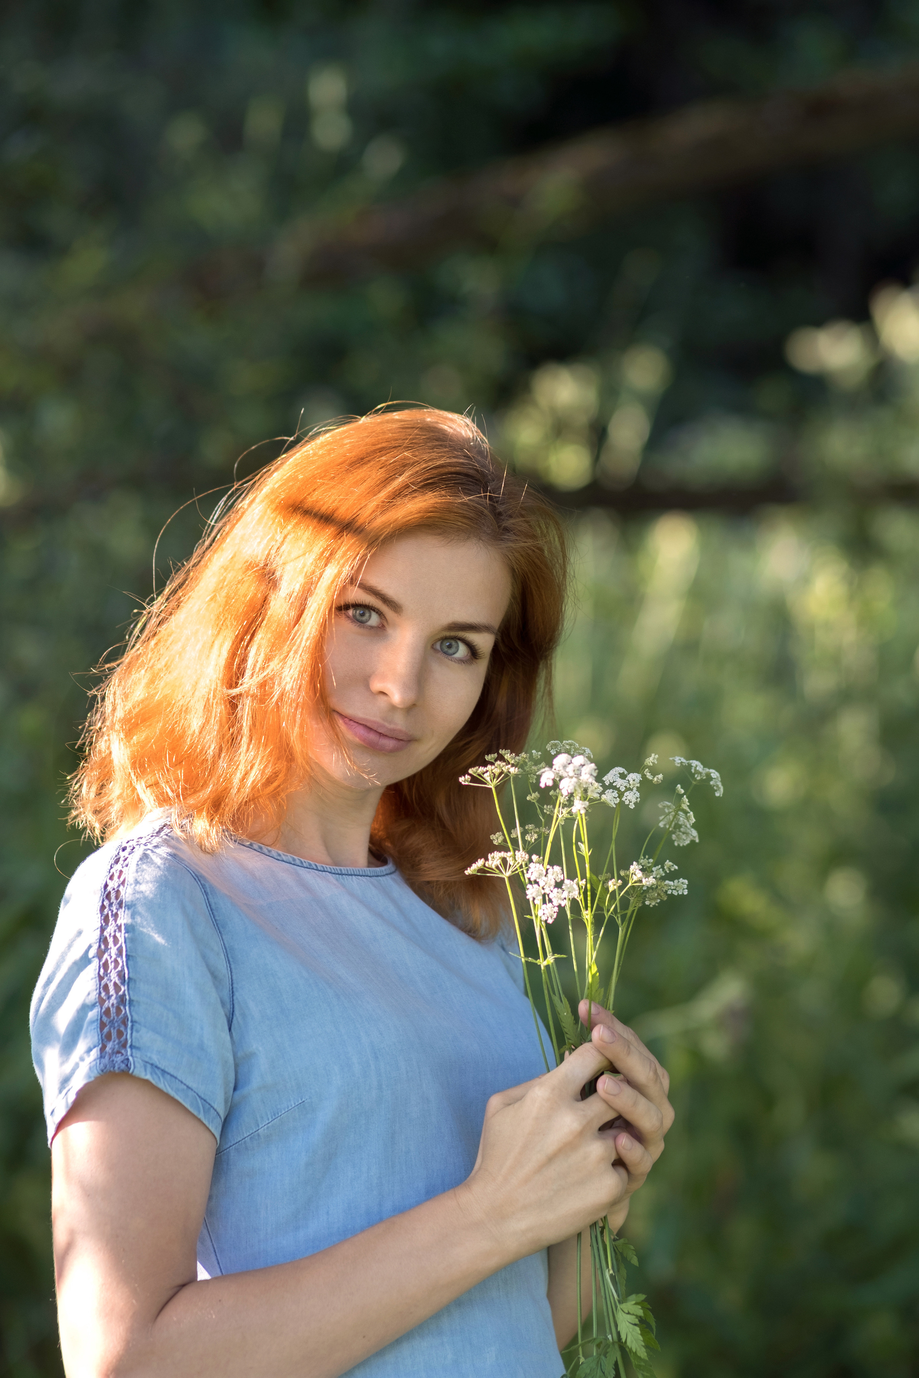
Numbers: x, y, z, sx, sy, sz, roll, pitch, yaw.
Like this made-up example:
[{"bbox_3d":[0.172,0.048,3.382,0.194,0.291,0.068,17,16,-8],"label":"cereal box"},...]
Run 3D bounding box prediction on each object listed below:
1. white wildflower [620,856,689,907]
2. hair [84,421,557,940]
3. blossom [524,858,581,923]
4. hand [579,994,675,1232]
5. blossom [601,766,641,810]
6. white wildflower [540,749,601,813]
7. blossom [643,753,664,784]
[{"bbox_3d":[0.122,0.121,3.070,0.043,0.032,0.038,-1,3,-11],"label":"white wildflower"},{"bbox_3d":[-0.089,-0.011,3.150,0.285,0.325,0.255,11,3,-19],"label":"hair"},{"bbox_3d":[0.058,0.126,3.050,0.036,0.040,0.030,0,3,-6],"label":"blossom"},{"bbox_3d":[0.102,0.268,3.080,0.068,0.145,0.085,1,3,14],"label":"hand"},{"bbox_3d":[0.101,0.062,3.070,0.025,0.028,0.023,0,3,-6],"label":"blossom"},{"bbox_3d":[0.070,0.058,3.060,0.041,0.041,0.036,0,3,-6],"label":"white wildflower"},{"bbox_3d":[0.122,0.050,3.070,0.013,0.019,0.014,-1,3,-11],"label":"blossom"}]

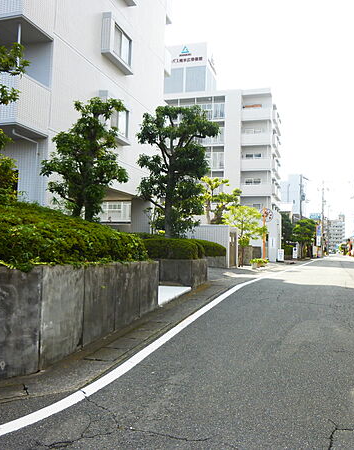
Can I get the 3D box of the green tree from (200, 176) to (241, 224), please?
[{"bbox_3d":[3.450,-0.430,36.000,3.700,7.190,3.700,0,-3,18],"label":"green tree"}]

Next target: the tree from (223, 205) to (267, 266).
[{"bbox_3d":[4.790,0.790,30.500,3.100,4.330,3.100,0,-3,18],"label":"tree"}]

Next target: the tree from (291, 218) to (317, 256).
[{"bbox_3d":[16.930,1.770,58.000,3.200,5.290,3.200,0,-3,18],"label":"tree"}]

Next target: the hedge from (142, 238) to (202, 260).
[{"bbox_3d":[-0.254,0.831,14.700,2.100,0.740,2.300,0,-3,17],"label":"hedge"}]

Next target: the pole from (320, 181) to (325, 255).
[{"bbox_3d":[19.543,-0.803,58.000,0.800,10.310,0.500,0,-4,22],"label":"pole"}]

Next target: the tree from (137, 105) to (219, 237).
[{"bbox_3d":[0.052,-1.714,15.000,2.840,4.950,2.600,0,-3,17],"label":"tree"}]

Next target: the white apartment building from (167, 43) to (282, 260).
[{"bbox_3d":[4.810,-7.690,52.140,14.500,23.570,9.000,0,-3,18],"label":"white apartment building"}]

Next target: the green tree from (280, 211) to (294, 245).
[{"bbox_3d":[14.020,1.280,56.000,2.600,6.310,2.600,0,-3,18],"label":"green tree"}]

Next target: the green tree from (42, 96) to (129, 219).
[{"bbox_3d":[-2.374,-1.561,11.000,2.230,3.330,2.150,0,-3,17],"label":"green tree"}]

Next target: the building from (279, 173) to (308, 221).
[{"bbox_3d":[28.950,-2.280,116.610,9.000,20.400,10.000,0,-3,18],"label":"building"}]

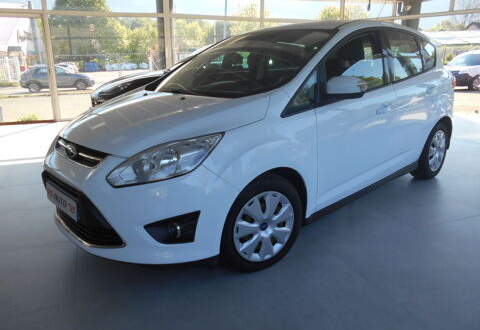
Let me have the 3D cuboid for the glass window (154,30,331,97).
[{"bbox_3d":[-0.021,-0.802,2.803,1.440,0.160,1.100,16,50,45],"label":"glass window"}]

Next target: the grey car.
[{"bbox_3d":[-10.996,-5.239,21.672,4.350,1.580,1.820,-9,18,-29],"label":"grey car"}]

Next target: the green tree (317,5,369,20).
[{"bbox_3d":[9.423,-11.306,32.921,5.200,6.600,5.000,0,15,0],"label":"green tree"}]

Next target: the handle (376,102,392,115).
[{"bbox_3d":[1.086,-0.426,2.709,0.215,0.055,0.055,-14,21,-41],"label":"handle"}]

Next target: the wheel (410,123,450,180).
[{"bbox_3d":[2.008,-0.162,3.855,0.630,0.630,0.210,-14,21,-41],"label":"wheel"}]

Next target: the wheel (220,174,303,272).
[{"bbox_3d":[0.077,0.330,2.111,0.630,0.630,0.210,-10,18,-32],"label":"wheel"}]

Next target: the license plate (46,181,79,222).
[{"bbox_3d":[-1.031,0.203,2.094,0.020,0.110,0.520,-6,15,-43],"label":"license plate"}]

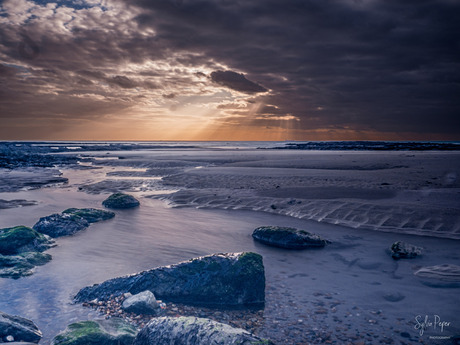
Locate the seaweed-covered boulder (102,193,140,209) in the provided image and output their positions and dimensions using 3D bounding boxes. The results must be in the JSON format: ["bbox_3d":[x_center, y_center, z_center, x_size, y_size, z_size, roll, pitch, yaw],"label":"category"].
[{"bbox_3d":[-2.088,0.534,7.167,0.700,0.287,0.525,0,5,0],"label":"seaweed-covered boulder"}]

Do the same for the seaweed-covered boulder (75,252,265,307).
[{"bbox_3d":[-0.465,0.848,3.083,1.460,0.370,0.550,0,5,0],"label":"seaweed-covered boulder"}]

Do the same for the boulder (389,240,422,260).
[{"bbox_3d":[1.906,0.836,4.017,0.313,0.196,0.235,0,5,0],"label":"boulder"}]

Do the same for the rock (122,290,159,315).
[{"bbox_3d":[-0.670,0.966,2.787,0.262,0.145,0.197,-1,5,-10],"label":"rock"}]

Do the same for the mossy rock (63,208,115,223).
[{"bbox_3d":[-2.253,0.684,5.991,0.814,0.185,0.407,-2,5,-25],"label":"mossy rock"}]

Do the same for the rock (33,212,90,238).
[{"bbox_3d":[-2.275,0.703,5.040,0.716,0.308,0.429,-2,5,-25],"label":"rock"}]

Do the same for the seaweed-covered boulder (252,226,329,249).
[{"bbox_3d":[0.741,0.790,4.617,0.934,0.206,0.467,2,5,18],"label":"seaweed-covered boulder"}]

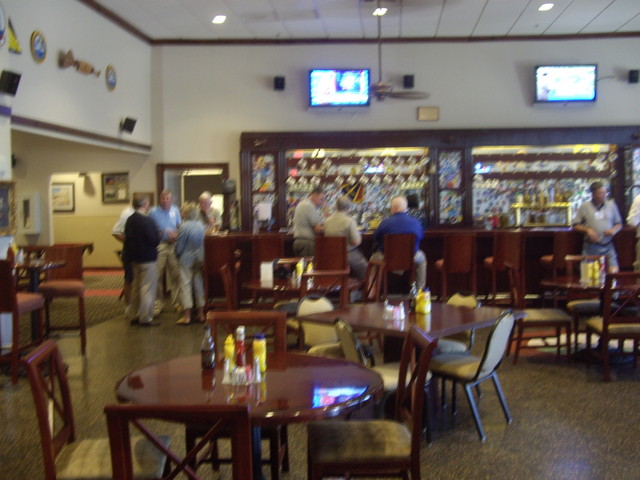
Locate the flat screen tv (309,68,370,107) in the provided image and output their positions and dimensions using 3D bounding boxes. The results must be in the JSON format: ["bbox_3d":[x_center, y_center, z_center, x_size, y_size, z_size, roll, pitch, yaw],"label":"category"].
[{"bbox_3d":[0.350,-2.664,12.300,1.060,0.650,0.100,-1,9,2],"label":"flat screen tv"}]

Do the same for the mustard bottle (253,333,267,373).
[{"bbox_3d":[-0.284,0.535,3.344,0.062,0.175,0.048,0,3,5],"label":"mustard bottle"}]

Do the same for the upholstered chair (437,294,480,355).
[{"bbox_3d":[1.021,0.861,5.606,0.450,0.840,0.550,2,4,41],"label":"upholstered chair"}]

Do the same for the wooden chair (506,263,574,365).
[{"bbox_3d":[2.142,0.718,6.933,0.560,0.950,0.440,0,3,1],"label":"wooden chair"}]

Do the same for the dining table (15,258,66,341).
[{"bbox_3d":[-2.820,0.759,6.750,0.660,1.020,0.700,-1,3,-2],"label":"dining table"}]

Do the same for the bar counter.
[{"bbox_3d":[1.540,0.436,10.354,6.400,1.100,0.720,-1,3,3],"label":"bar counter"}]

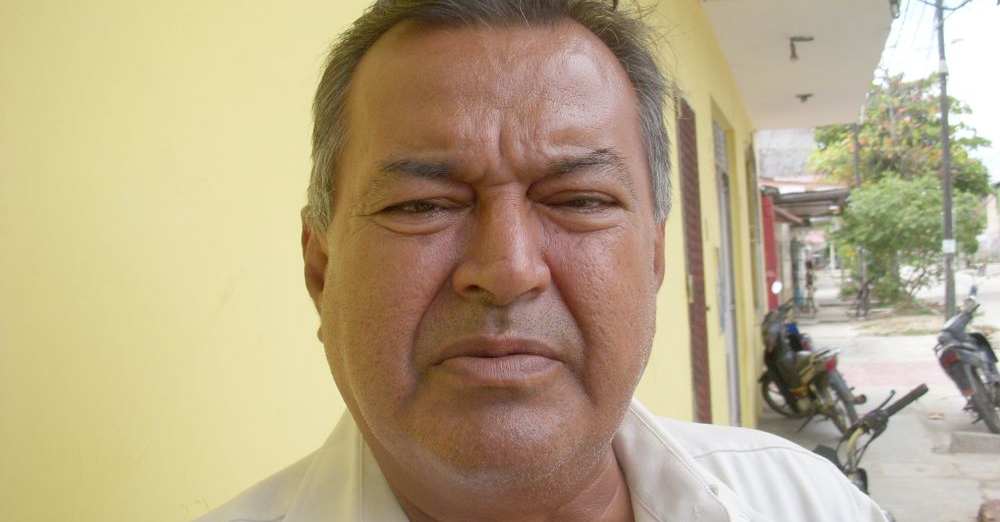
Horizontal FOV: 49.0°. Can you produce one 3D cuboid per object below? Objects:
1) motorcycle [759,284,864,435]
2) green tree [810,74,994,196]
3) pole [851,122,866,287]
[{"bbox_3d":[2.961,0.943,10.400,0.700,1.220,1.850,-2,-1,-10],"label":"motorcycle"},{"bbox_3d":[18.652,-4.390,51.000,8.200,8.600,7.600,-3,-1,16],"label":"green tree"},{"bbox_3d":[15.697,-2.558,48.000,0.260,8.000,0.260,-3,-1,16],"label":"pole"}]

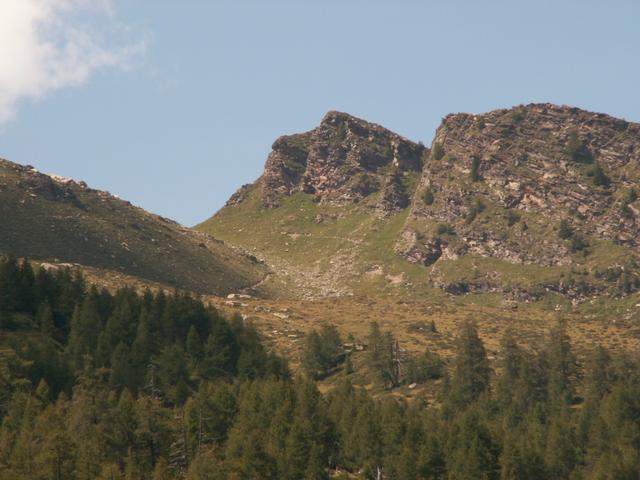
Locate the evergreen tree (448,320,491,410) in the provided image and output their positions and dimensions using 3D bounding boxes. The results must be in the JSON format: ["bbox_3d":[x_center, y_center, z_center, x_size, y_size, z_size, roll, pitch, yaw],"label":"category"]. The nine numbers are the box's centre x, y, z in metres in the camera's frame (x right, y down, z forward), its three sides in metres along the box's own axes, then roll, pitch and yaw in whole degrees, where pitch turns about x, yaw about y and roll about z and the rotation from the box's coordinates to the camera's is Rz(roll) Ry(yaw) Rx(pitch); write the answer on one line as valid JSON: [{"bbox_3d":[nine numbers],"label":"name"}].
[{"bbox_3d":[23.103,19.549,760.000,6.300,14.300,6.300,0,-10,0],"label":"evergreen tree"}]

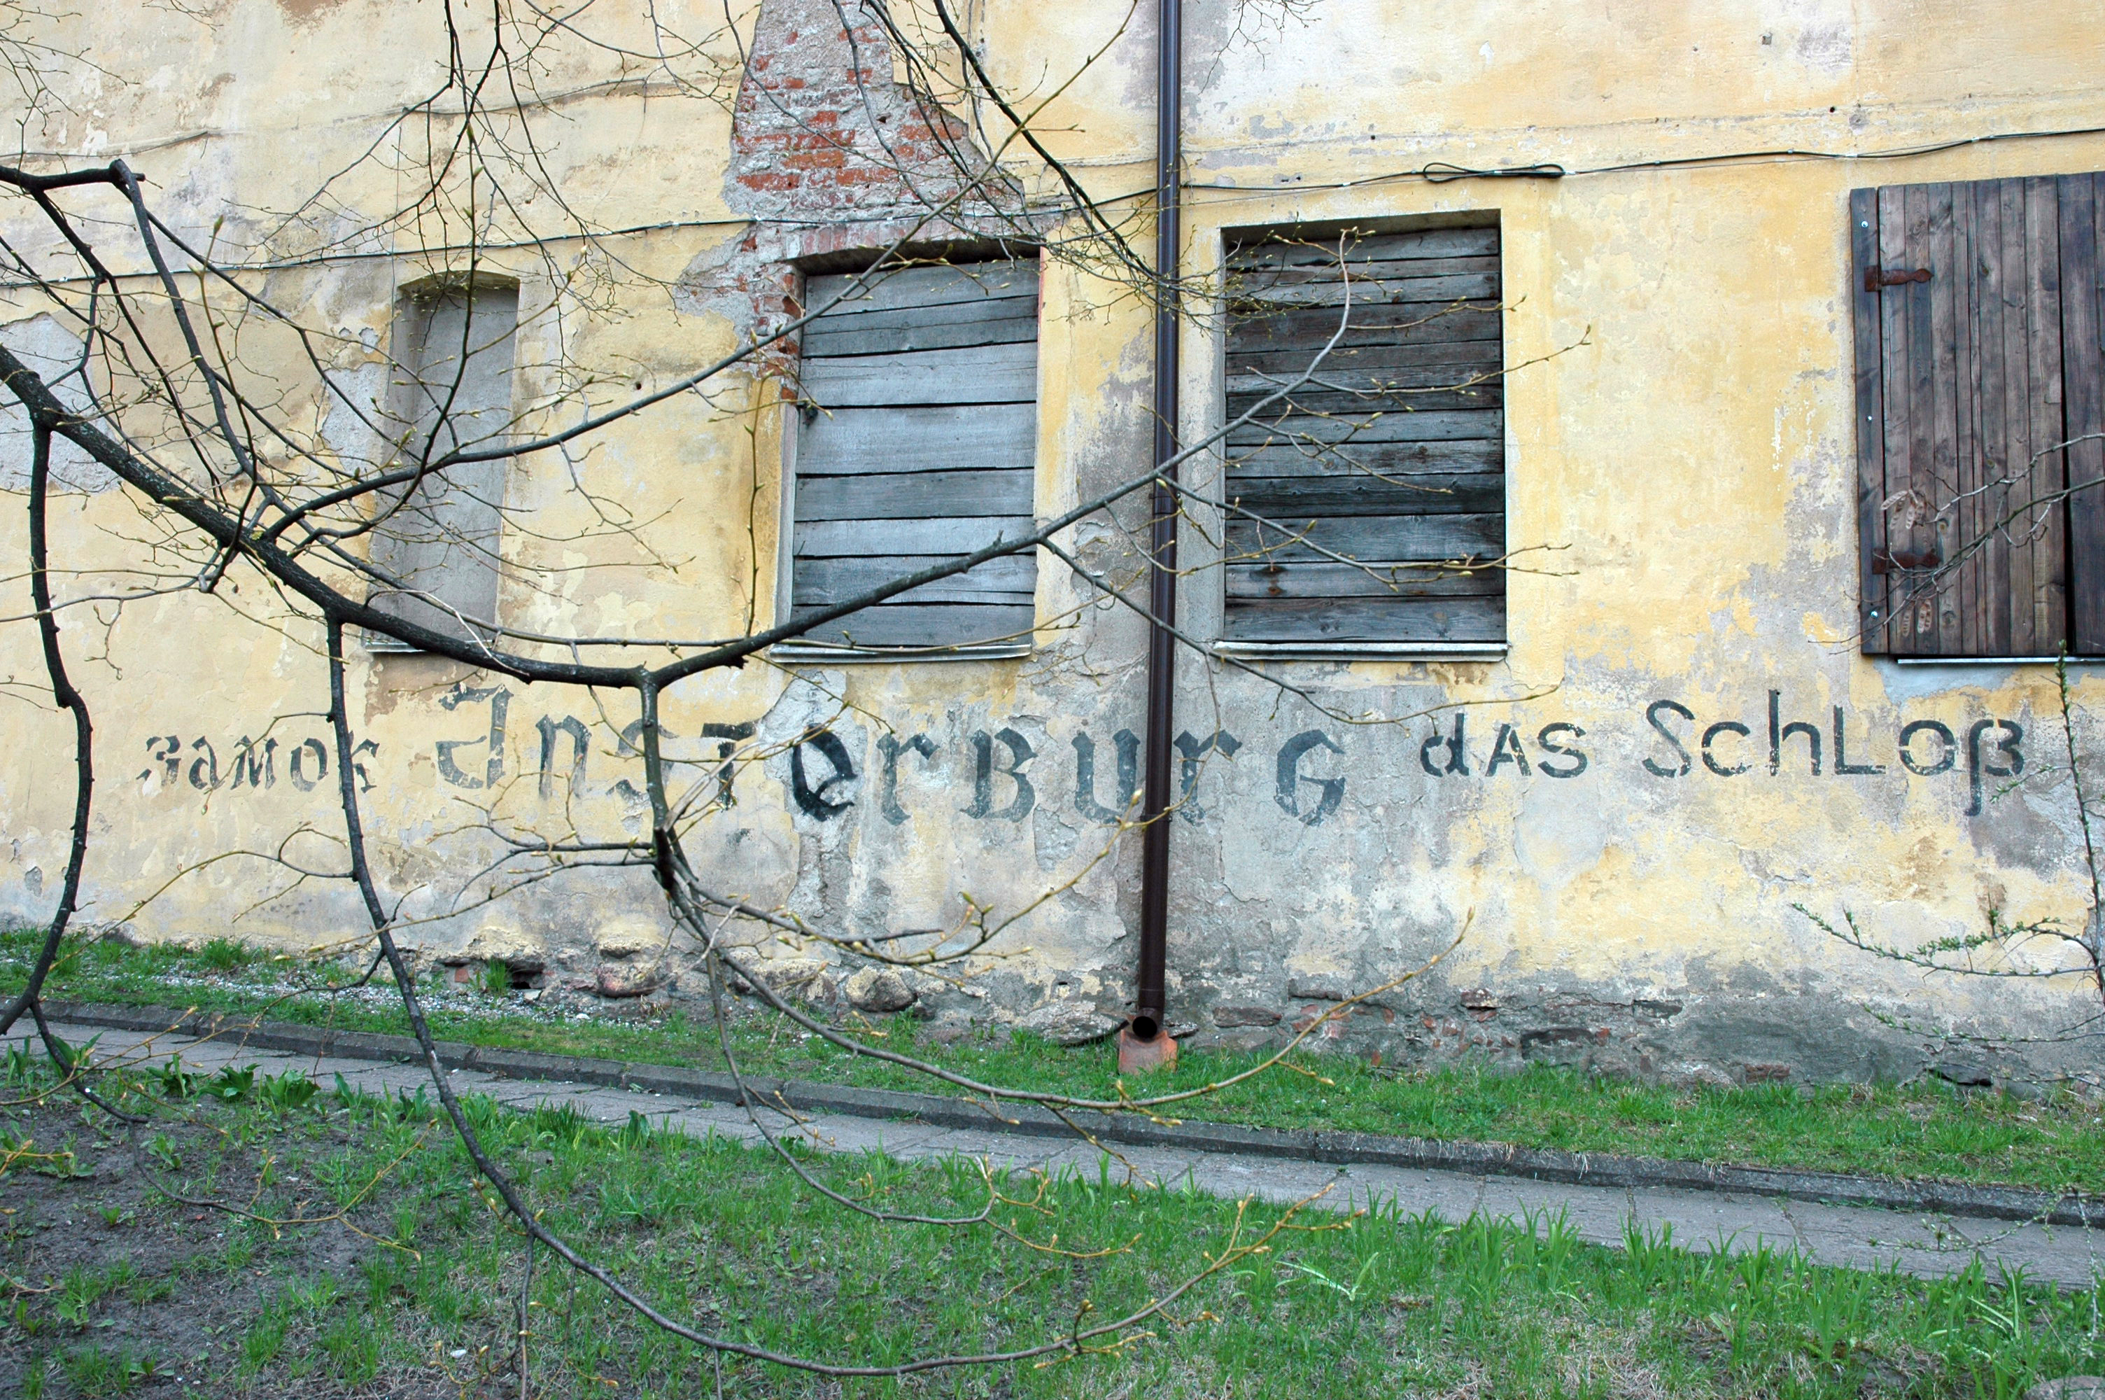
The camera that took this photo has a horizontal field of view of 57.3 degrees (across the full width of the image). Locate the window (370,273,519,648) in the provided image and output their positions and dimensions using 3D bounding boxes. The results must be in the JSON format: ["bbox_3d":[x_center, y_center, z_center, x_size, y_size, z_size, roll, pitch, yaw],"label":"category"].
[{"bbox_3d":[-2.385,-0.942,7.673,0.565,1.473,0.170,0,-8,13],"label":"window"}]

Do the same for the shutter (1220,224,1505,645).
[{"bbox_3d":[1.100,-0.937,6.836,0.984,1.523,0.170,0,-8,13],"label":"shutter"}]

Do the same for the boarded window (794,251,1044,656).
[{"bbox_3d":[-0.515,-0.931,7.223,0.988,1.503,0.170,0,-8,13],"label":"boarded window"}]

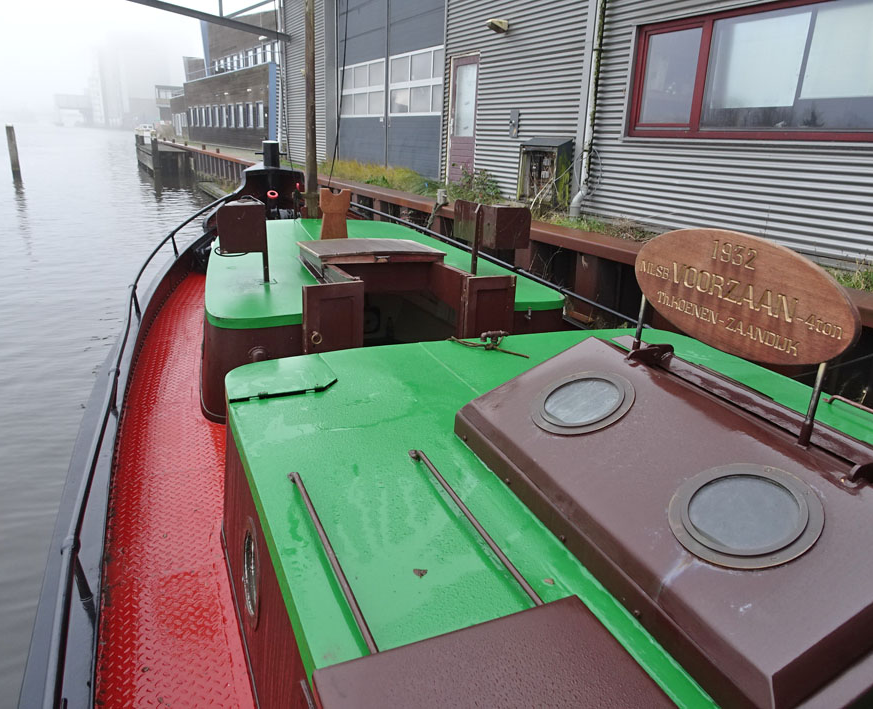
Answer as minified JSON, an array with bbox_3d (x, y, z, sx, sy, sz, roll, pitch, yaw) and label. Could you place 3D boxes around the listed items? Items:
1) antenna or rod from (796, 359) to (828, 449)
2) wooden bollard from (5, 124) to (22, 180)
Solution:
[{"bbox_3d":[0.847,0.113,1.473,0.024,0.204,0.024,-6,20,-22],"label":"antenna or rod"},{"bbox_3d":[-16.654,-7.931,25.839,0.255,2.150,0.255,-9,21,-30],"label":"wooden bollard"}]

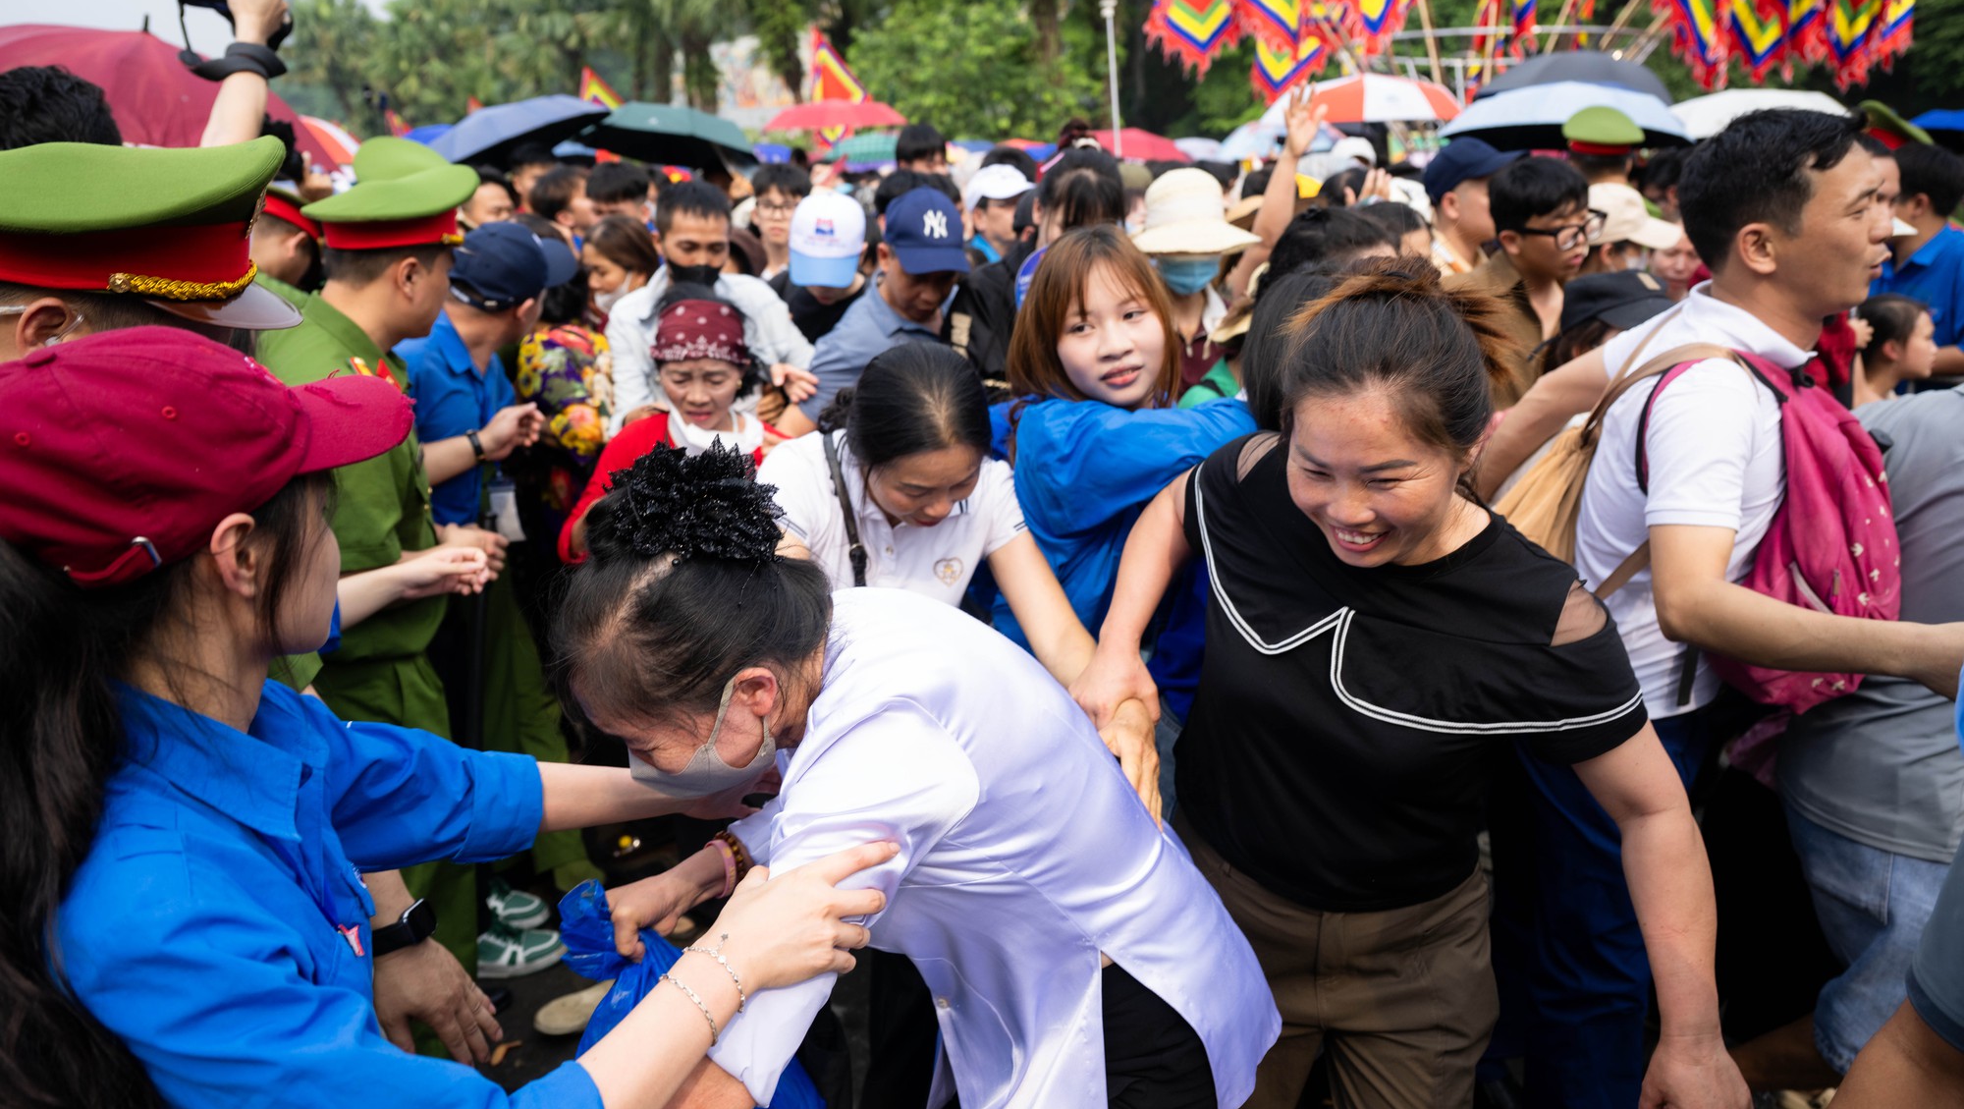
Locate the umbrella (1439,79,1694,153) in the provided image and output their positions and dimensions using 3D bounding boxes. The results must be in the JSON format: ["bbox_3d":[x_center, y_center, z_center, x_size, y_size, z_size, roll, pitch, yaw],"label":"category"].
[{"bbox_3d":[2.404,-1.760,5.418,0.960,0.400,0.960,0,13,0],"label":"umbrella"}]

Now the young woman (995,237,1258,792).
[{"bbox_3d":[0.227,0.337,1.974,0.520,1.600,0.500,7,19,24],"label":"young woman"}]

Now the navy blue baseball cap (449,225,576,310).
[{"bbox_3d":[-0.880,-0.540,2.450,0.175,0.145,0.260,11,29,38],"label":"navy blue baseball cap"}]

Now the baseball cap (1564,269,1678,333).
[{"bbox_3d":[1.145,-0.440,2.330,0.180,0.140,0.260,-20,15,-31],"label":"baseball cap"}]

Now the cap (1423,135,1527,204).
[{"bbox_3d":[1.187,-0.923,3.150,0.270,0.150,0.180,-13,15,12],"label":"cap"}]

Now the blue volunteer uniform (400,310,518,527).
[{"bbox_3d":[-1.077,-0.255,2.780,0.310,0.560,0.460,-3,17,-2],"label":"blue volunteer uniform"}]

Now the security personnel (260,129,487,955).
[{"bbox_3d":[-1.047,0.143,2.440,0.500,1.740,0.520,-7,19,-19],"label":"security personnel"}]

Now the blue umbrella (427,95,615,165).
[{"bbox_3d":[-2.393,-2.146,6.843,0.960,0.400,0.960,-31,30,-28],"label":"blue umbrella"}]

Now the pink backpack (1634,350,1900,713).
[{"bbox_3d":[0.913,-0.029,1.520,0.250,0.400,0.280,4,18,20],"label":"pink backpack"}]

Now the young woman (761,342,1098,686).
[{"bbox_3d":[-0.091,0.449,1.840,0.550,1.480,0.650,-6,18,-14],"label":"young woman"}]

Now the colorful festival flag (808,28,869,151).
[{"bbox_3d":[-1.424,-4.618,13.000,0.650,1.200,0.200,-1,18,0],"label":"colorful festival flag"}]

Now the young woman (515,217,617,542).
[{"bbox_3d":[-1.000,0.014,3.144,0.380,1.560,0.450,-6,18,-14],"label":"young woman"}]

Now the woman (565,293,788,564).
[{"bbox_3d":[-0.412,0.288,2.297,0.520,1.520,0.380,-5,17,-8],"label":"woman"}]

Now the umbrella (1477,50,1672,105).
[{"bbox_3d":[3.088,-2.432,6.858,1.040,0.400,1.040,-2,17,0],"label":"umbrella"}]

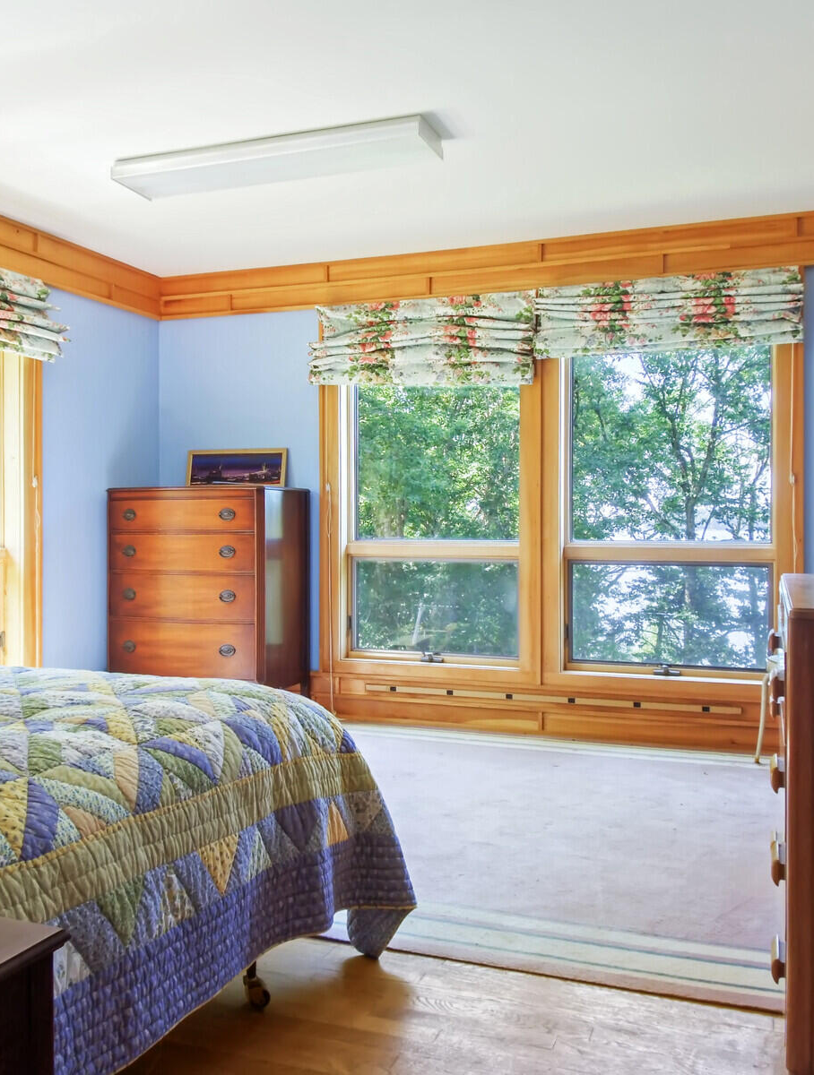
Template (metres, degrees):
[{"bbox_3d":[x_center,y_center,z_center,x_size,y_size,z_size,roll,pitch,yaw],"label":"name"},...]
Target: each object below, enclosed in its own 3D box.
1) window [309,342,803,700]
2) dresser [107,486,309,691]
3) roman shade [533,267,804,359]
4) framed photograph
[{"bbox_3d":[0.666,-0.219,4.488,2.338,1.933,0.120,0,1,19],"label":"window"},{"bbox_3d":[-1.030,0.367,4.778,0.912,1.225,0.497,0,1,19],"label":"dresser"},{"bbox_3d":[1.178,-1.040,4.219,1.180,0.345,0.080,0,1,19],"label":"roman shade"},{"bbox_3d":[-0.930,-0.363,4.965,0.611,0.233,0.025,0,-6,19],"label":"framed photograph"}]

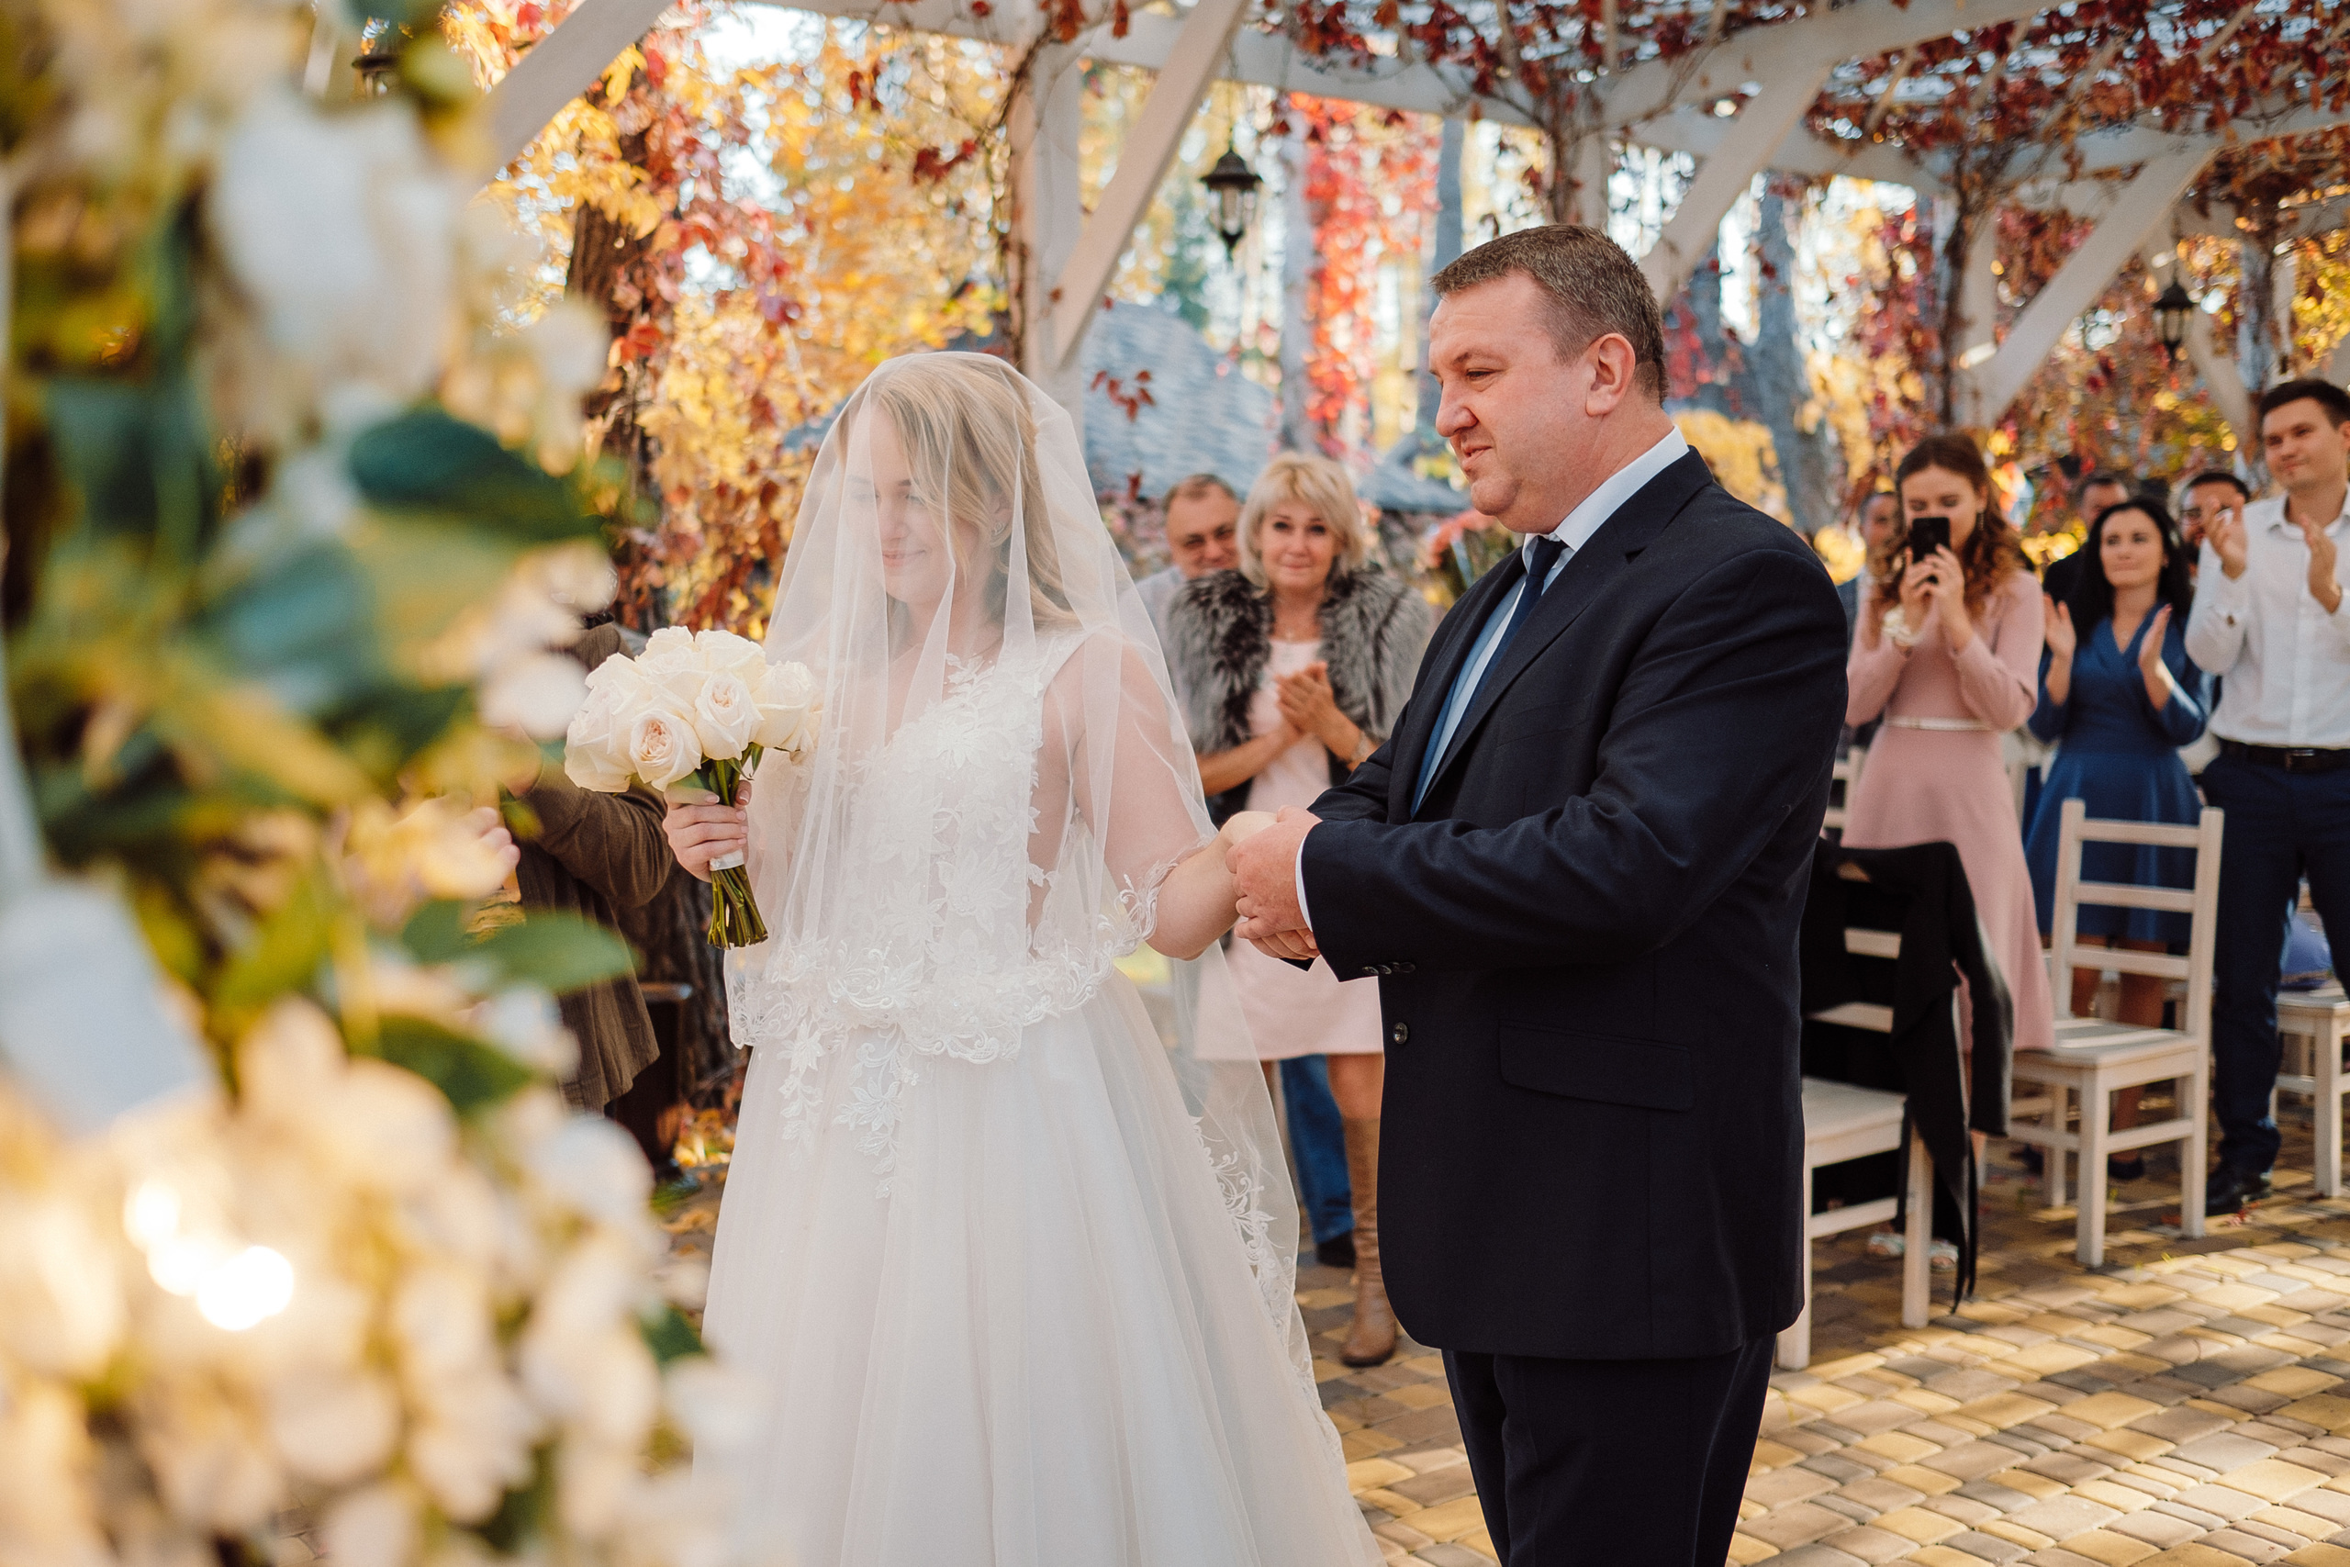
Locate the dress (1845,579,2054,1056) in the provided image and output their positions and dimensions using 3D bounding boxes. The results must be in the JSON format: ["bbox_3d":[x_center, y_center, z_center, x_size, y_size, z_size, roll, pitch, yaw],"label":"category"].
[{"bbox_3d":[1.655,0.066,4.922,0.485,1.069,0.396,1,4,21],"label":"dress"}]

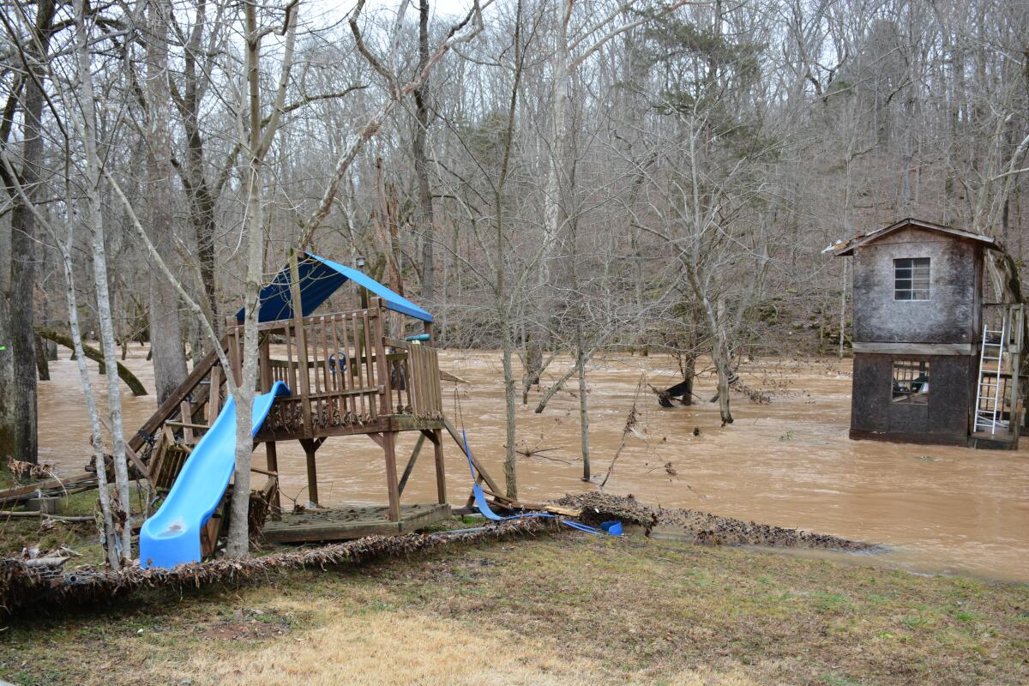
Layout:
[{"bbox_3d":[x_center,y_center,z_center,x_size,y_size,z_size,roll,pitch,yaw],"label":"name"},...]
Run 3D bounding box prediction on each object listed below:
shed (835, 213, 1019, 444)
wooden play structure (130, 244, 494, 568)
[{"bbox_3d":[9.640,-0.191,19.837,3.720,5.180,3.000,1,2,34],"label":"shed"},{"bbox_3d":[-2.209,0.508,9.874,2.450,3.400,4.000,-3,-2,14],"label":"wooden play structure"}]

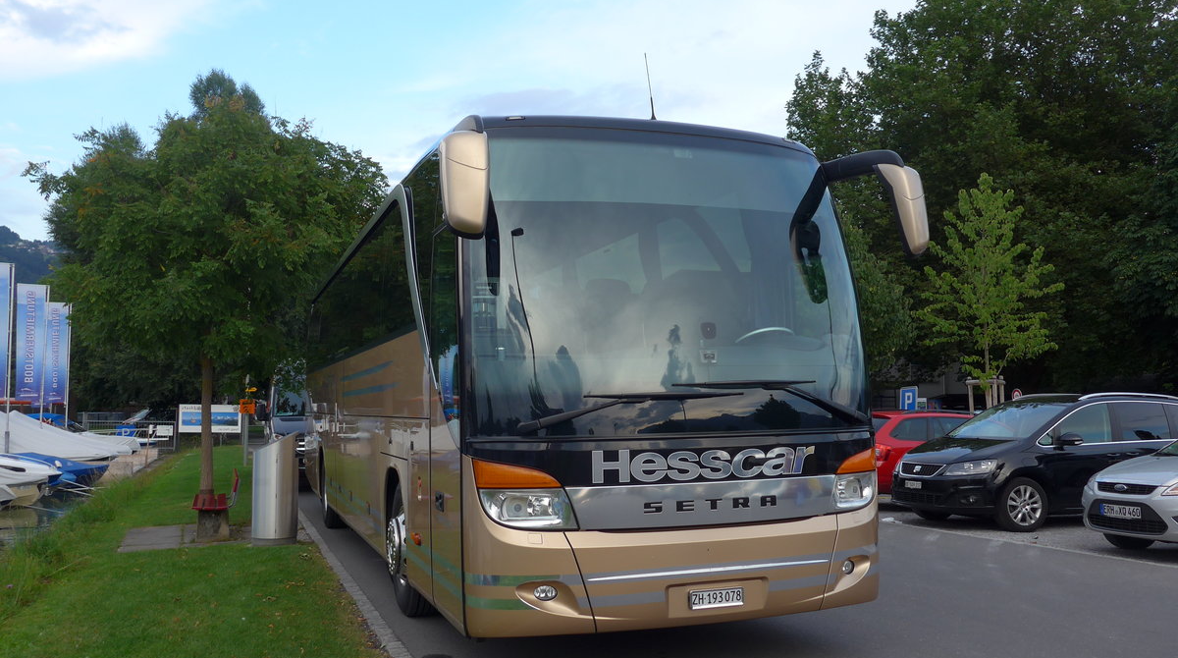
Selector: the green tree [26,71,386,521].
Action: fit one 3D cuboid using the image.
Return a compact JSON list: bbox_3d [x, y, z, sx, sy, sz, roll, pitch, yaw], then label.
[{"bbox_3d":[-5.353,-0.521,14.039,5.000,6.400,4.800,1,-5,-20],"label":"green tree"}]

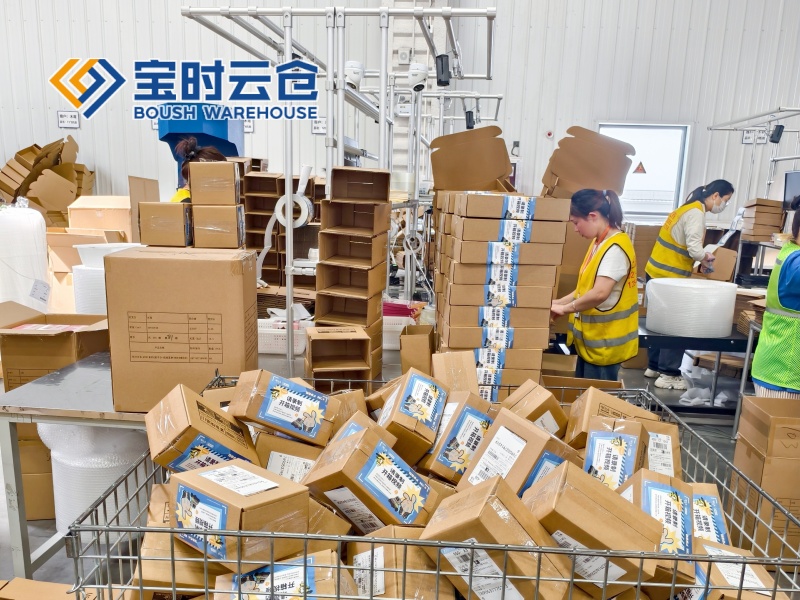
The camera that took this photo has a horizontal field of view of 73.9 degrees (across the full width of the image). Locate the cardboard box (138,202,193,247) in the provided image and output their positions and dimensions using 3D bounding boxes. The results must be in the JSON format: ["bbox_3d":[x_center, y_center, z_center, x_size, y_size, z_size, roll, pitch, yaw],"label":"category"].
[{"bbox_3d":[-0.876,-0.289,2.006,0.150,0.151,0.180,-1,12,-13],"label":"cardboard box"}]

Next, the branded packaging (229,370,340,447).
[{"bbox_3d":[-0.282,0.265,1.295,0.212,0.108,0.142,29,-24,-27],"label":"branded packaging"}]

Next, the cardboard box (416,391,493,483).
[{"bbox_3d":[0.136,0.330,1.268,0.099,0.196,0.143,33,-19,-8],"label":"cardboard box"}]

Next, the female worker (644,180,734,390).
[{"bbox_3d":[2.086,-0.103,3.790,0.520,1.500,0.440,-2,11,-18],"label":"female worker"}]

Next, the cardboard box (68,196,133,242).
[{"bbox_3d":[-1.959,-0.504,3.540,0.345,0.260,0.300,-3,12,-22],"label":"cardboard box"}]

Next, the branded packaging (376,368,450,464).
[{"bbox_3d":[0.016,0.284,1.233,0.099,0.143,0.196,32,31,-3],"label":"branded packaging"}]

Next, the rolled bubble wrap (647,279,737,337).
[{"bbox_3d":[1.810,0.041,3.310,0.468,0.272,0.468,2,11,0],"label":"rolled bubble wrap"}]

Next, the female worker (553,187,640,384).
[{"bbox_3d":[0.991,0.193,2.788,0.450,1.520,0.460,2,11,0],"label":"female worker"}]

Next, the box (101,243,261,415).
[{"bbox_3d":[-0.645,0.078,1.645,0.366,0.442,0.284,1,11,-6],"label":"box"}]

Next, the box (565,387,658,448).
[{"bbox_3d":[0.559,0.348,1.398,0.196,0.099,0.143,25,51,3],"label":"box"}]

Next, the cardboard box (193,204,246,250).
[{"bbox_3d":[-0.669,-0.276,1.984,0.150,0.151,0.180,0,12,-8],"label":"cardboard box"}]

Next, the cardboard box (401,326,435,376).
[{"bbox_3d":[0.058,0.205,1.802,0.100,0.200,0.142,3,11,7],"label":"cardboard box"}]

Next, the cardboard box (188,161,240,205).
[{"bbox_3d":[-0.688,-0.436,1.996,0.150,0.151,0.180,0,12,-11],"label":"cardboard box"}]

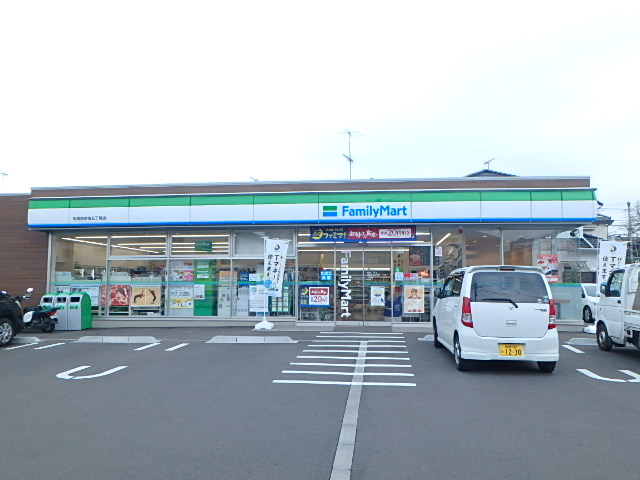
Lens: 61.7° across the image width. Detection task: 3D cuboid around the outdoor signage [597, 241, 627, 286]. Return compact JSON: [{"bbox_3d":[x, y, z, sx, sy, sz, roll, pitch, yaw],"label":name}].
[{"bbox_3d":[6.955,0.773,12.750,0.660,1.550,0.080,-1,-5,10],"label":"outdoor signage"}]

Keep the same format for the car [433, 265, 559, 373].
[{"bbox_3d":[2.954,1.269,9.637,1.500,1.660,3.400,0,-3,3],"label":"car"}]

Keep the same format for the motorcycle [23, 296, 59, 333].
[{"bbox_3d":[-7.170,1.772,13.371,1.750,1.060,0.680,-1,-5,18],"label":"motorcycle"}]

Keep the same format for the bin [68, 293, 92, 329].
[{"bbox_3d":[-6.200,1.845,13.873,0.380,0.950,0.500,0,-5,6],"label":"bin"}]

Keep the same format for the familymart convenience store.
[{"bbox_3d":[-0.069,0.770,18.190,14.300,3.780,10.000,0,-5,6],"label":"familymart convenience store"}]

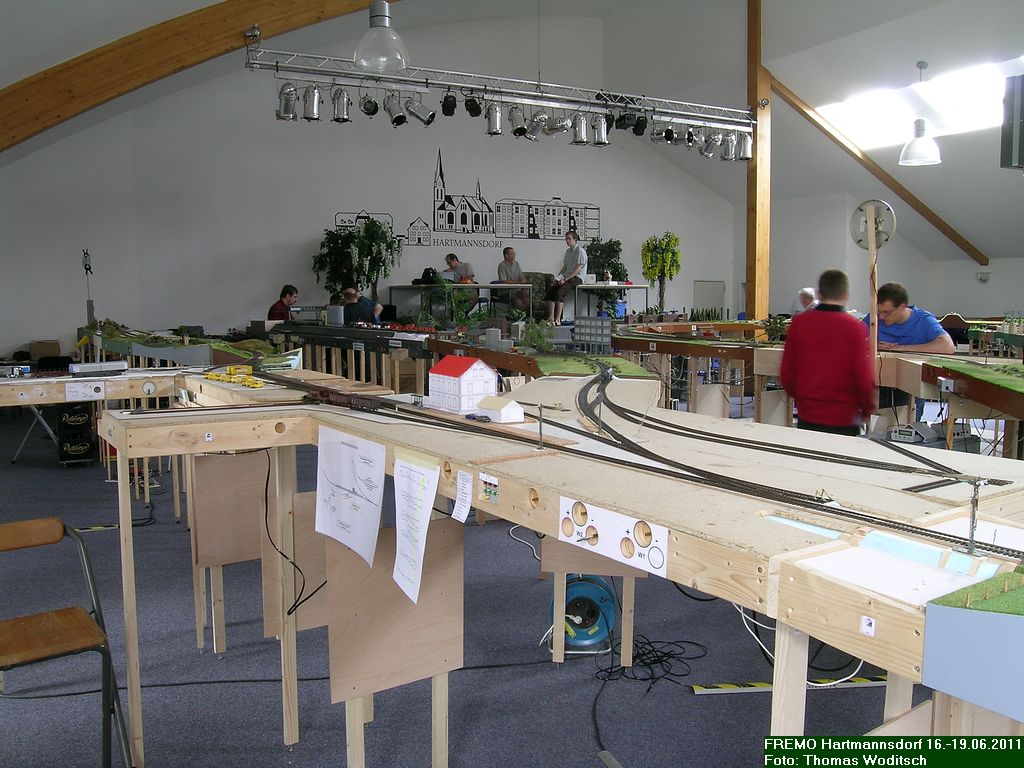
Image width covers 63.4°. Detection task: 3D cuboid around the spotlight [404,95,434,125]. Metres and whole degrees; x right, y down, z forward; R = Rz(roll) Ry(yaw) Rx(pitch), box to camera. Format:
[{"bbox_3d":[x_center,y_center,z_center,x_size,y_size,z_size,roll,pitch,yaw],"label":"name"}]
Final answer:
[{"bbox_3d":[-1.145,-3.411,10.370,0.395,0.200,0.200,36,13,8],"label":"spotlight"}]

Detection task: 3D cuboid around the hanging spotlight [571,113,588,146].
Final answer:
[{"bbox_3d":[1.005,-3.778,12.248,0.240,0.430,0.240,1,6,0],"label":"hanging spotlight"}]

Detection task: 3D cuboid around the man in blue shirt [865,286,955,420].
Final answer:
[{"bbox_3d":[2.694,0.142,5.637,0.660,1.640,0.550,3,7,25],"label":"man in blue shirt"}]

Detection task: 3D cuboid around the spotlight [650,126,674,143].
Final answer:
[{"bbox_3d":[2.335,-3.869,12.896,0.240,0.240,0.420,-4,13,-35],"label":"spotlight"}]

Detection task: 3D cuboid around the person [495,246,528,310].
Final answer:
[{"bbox_3d":[0.000,-1.613,13.700,0.650,1.280,0.480,4,7,40],"label":"person"}]

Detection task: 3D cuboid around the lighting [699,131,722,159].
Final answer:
[{"bbox_3d":[2.960,-3.557,12.352,0.200,0.200,0.395,-3,-36,-29],"label":"lighting"}]

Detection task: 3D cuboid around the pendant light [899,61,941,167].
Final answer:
[{"bbox_3d":[5.271,-3.481,10.700,0.540,1.280,0.540,3,7,26],"label":"pendant light"}]

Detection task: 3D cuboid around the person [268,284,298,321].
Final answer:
[{"bbox_3d":[-2.502,-0.538,9.800,0.720,1.280,0.500,0,6,-9],"label":"person"}]

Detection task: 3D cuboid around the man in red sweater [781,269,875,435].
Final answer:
[{"bbox_3d":[1.964,0.170,5.194,0.560,1.760,0.360,2,6,14],"label":"man in red sweater"}]

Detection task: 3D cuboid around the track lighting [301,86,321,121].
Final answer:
[{"bbox_3d":[-2.535,-3.568,10.500,0.220,0.410,0.220,-3,6,-23],"label":"track lighting"}]

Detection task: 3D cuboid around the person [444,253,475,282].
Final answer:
[{"bbox_3d":[-0.837,-1.560,13.765,0.720,1.220,0.520,-3,7,-30],"label":"person"}]

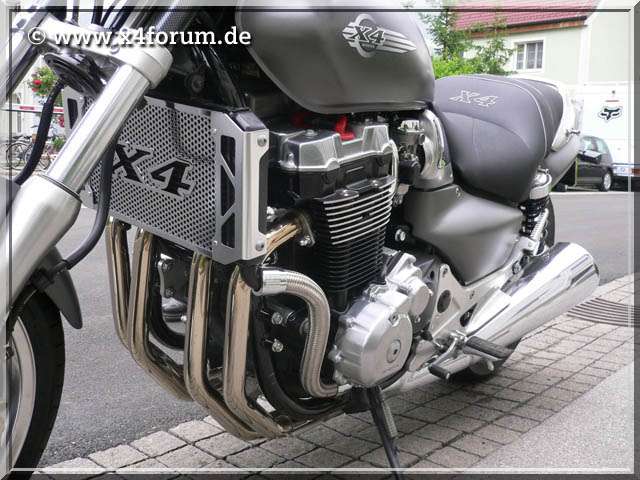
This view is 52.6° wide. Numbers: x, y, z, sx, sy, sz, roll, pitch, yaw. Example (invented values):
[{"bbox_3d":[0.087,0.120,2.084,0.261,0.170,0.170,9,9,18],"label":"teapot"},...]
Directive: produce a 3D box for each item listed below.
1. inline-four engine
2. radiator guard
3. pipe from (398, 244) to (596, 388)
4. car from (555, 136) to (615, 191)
[{"bbox_3d":[-0.105,-0.085,1.162,0.430,0.360,0.270,20,24,39],"label":"inline-four engine"},{"bbox_3d":[-0.245,-0.114,0.985,0.450,0.208,0.060,20,24,39],"label":"radiator guard"},{"bbox_3d":[0.474,0.199,1.677,0.790,0.145,0.150,-20,28,-36],"label":"pipe"},{"bbox_3d":[6.170,-1.988,16.617,3.900,1.450,1.680,-6,10,-44],"label":"car"}]

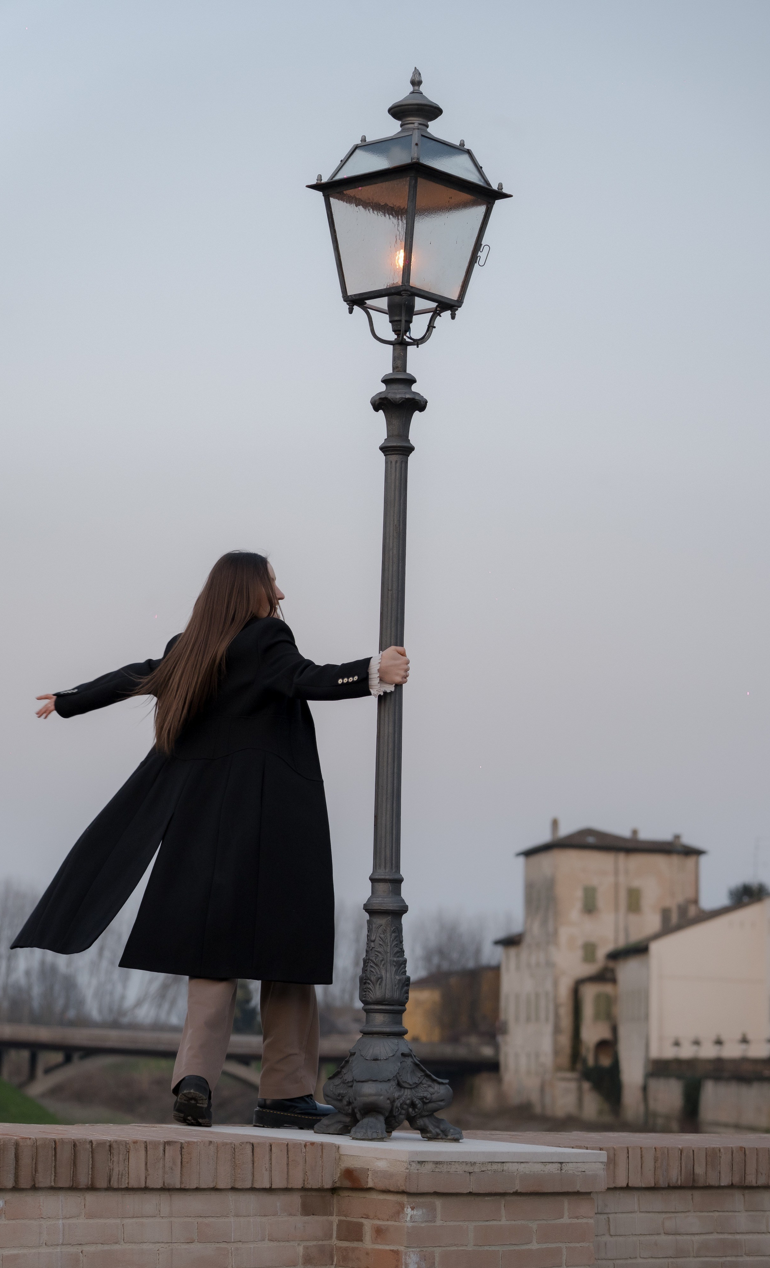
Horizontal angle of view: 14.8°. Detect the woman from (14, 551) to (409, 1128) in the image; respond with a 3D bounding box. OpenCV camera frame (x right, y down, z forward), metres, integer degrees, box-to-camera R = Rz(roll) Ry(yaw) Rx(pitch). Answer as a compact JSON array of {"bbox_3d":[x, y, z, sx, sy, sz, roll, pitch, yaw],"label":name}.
[{"bbox_3d":[-0.489,0.596,8.744,1.120,1.701,0.570,0,-8,8],"label":"woman"}]

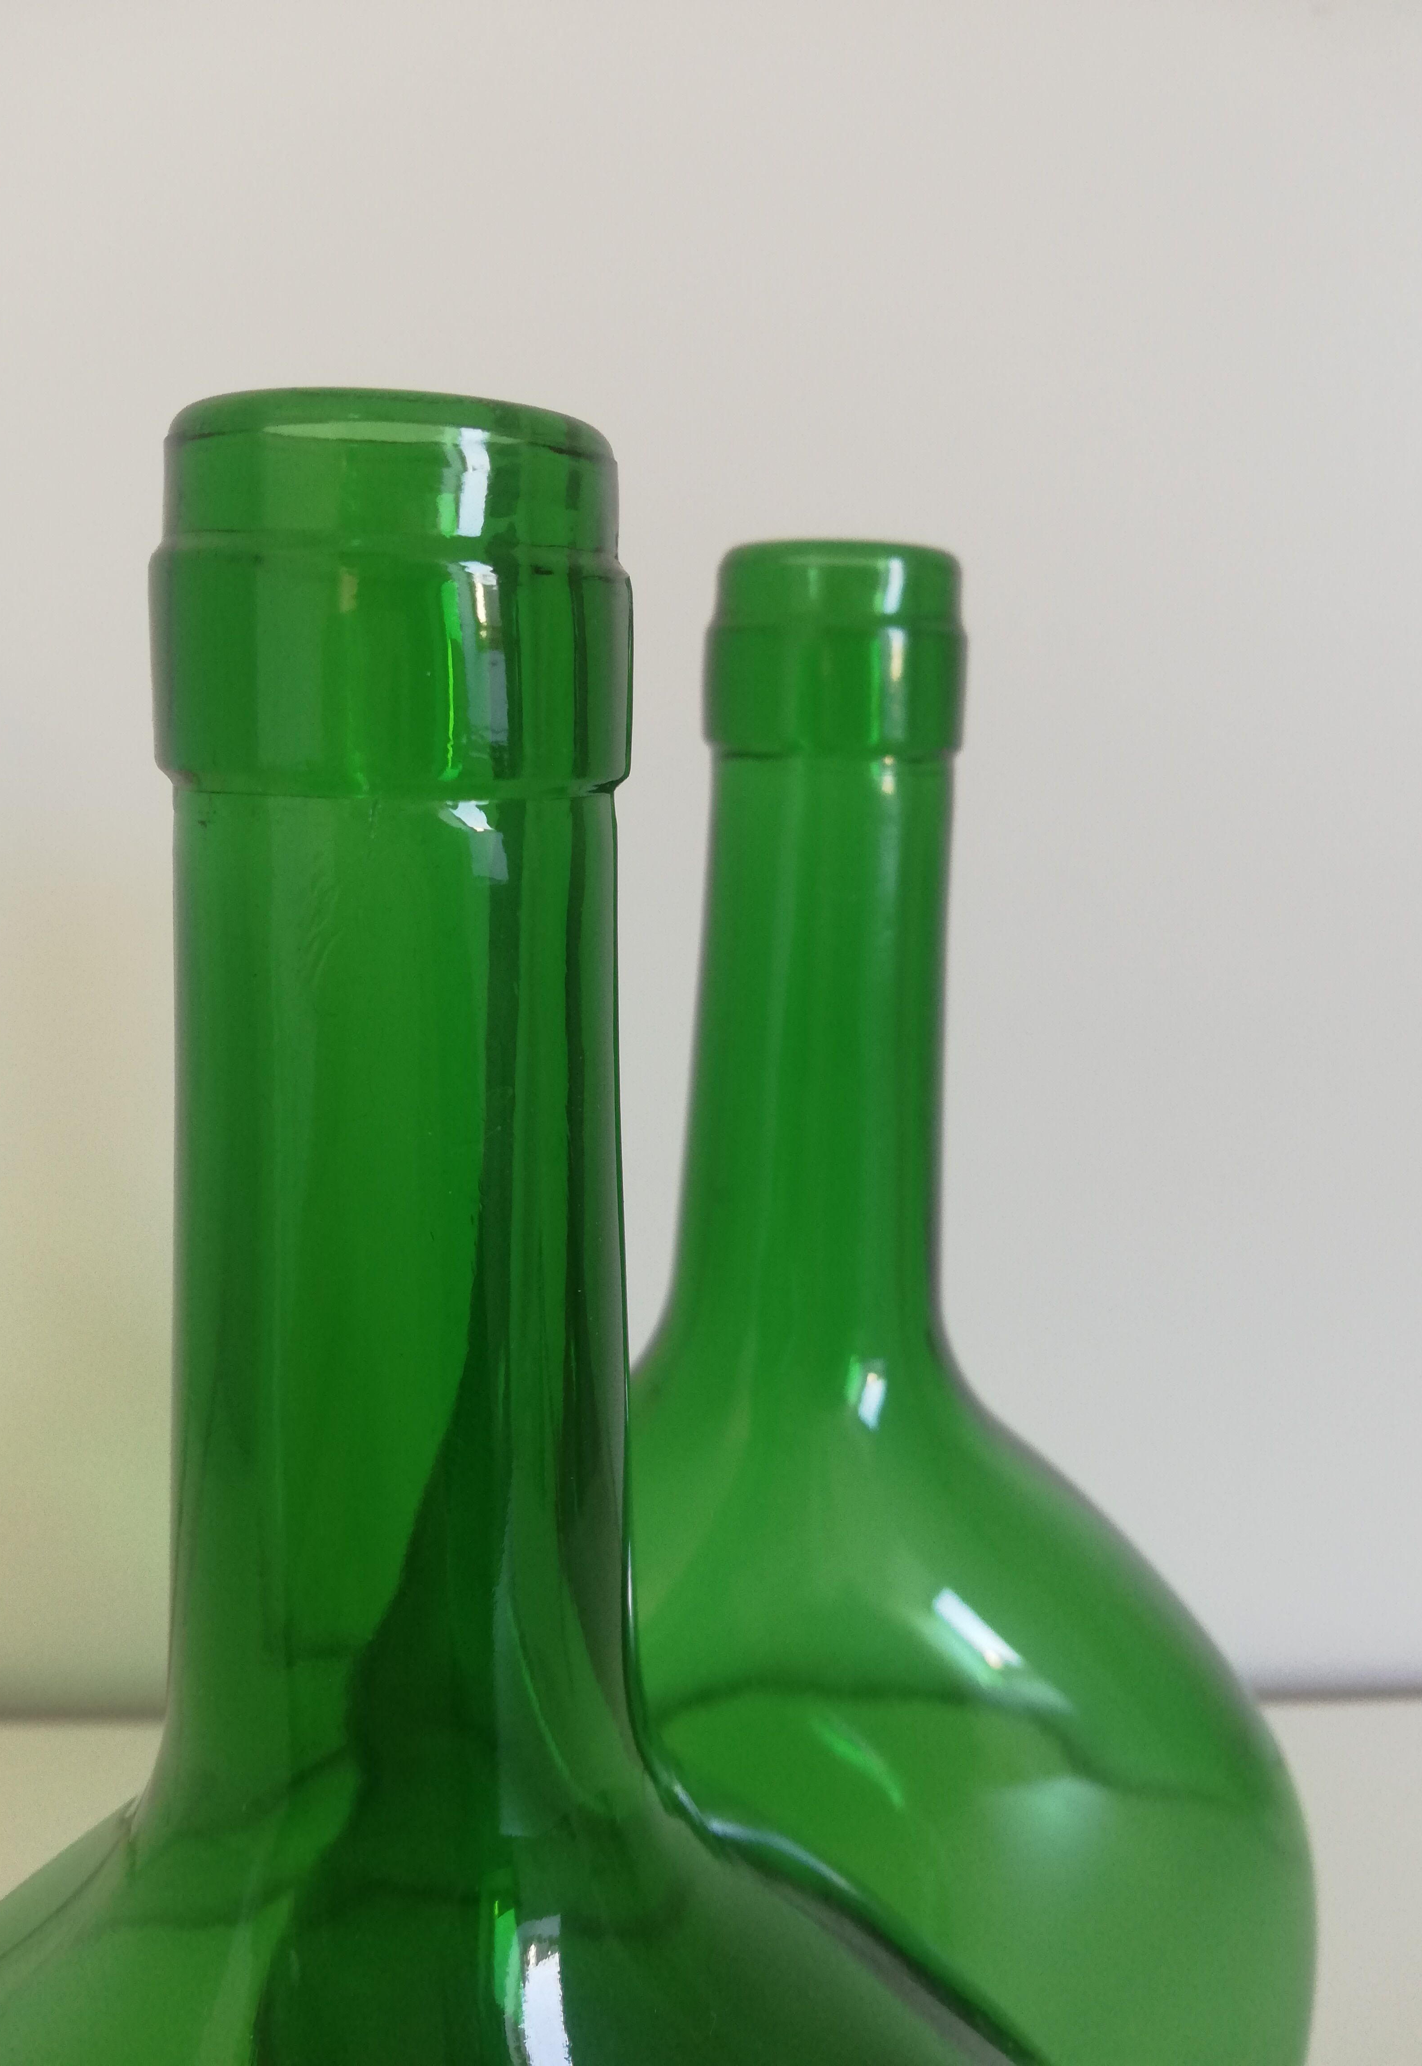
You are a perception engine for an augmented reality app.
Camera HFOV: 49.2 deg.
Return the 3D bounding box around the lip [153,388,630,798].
[{"bbox_3d":[-0.020,-0.027,0.097,0.029,0.021,0.029,2,12,0],"label":"lip"}]

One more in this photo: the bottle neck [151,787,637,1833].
[{"bbox_3d":[-0.021,0.015,0.106,0.033,0.063,0.033,2,12,0],"label":"bottle neck"}]

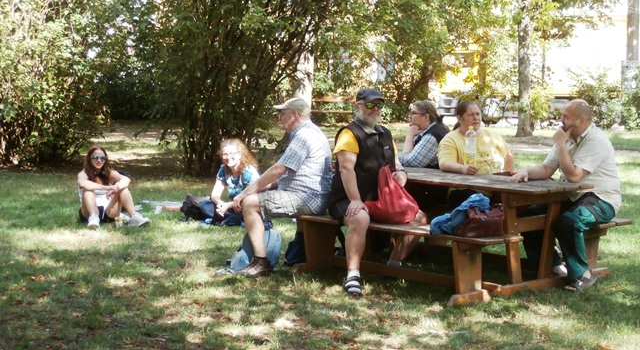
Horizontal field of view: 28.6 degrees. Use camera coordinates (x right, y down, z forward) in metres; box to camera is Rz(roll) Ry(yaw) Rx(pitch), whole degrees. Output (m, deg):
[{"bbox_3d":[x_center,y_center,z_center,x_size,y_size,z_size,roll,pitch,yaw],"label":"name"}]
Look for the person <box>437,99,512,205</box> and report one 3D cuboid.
[{"bbox_3d":[1.120,0.059,9.626,0.600,1.250,0.750,1,5,14],"label":"person"}]

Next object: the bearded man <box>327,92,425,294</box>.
[{"bbox_3d":[0.355,0.085,8.849,0.800,1.340,0.740,-4,7,-39],"label":"bearded man"}]

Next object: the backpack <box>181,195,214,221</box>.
[{"bbox_3d":[-1.170,0.326,12.232,0.360,0.240,0.270,2,6,17],"label":"backpack"}]

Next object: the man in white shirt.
[{"bbox_3d":[1.756,0.138,8.656,0.780,1.270,0.580,-4,7,-37],"label":"man in white shirt"}]

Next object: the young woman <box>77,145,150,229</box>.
[{"bbox_3d":[-1.930,0.102,11.880,0.640,0.750,0.780,-1,5,-13],"label":"young woman"}]

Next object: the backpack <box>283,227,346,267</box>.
[{"bbox_3d":[-0.040,0.533,9.710,0.440,0.290,0.280,2,6,17],"label":"backpack"}]

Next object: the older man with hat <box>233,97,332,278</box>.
[{"bbox_3d":[-0.290,0.075,9.176,0.740,1.300,0.520,0,5,5],"label":"older man with hat"}]

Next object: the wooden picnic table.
[{"bbox_3d":[1.017,0.384,9.004,0.640,0.717,1.840,-4,7,-40],"label":"wooden picnic table"}]

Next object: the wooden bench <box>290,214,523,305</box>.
[{"bbox_3d":[0.547,0.562,8.633,0.430,0.431,1.836,-4,7,-39],"label":"wooden bench"}]

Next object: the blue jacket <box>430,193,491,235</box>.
[{"bbox_3d":[0.920,0.256,8.198,0.400,0.260,0.260,1,5,11],"label":"blue jacket"}]

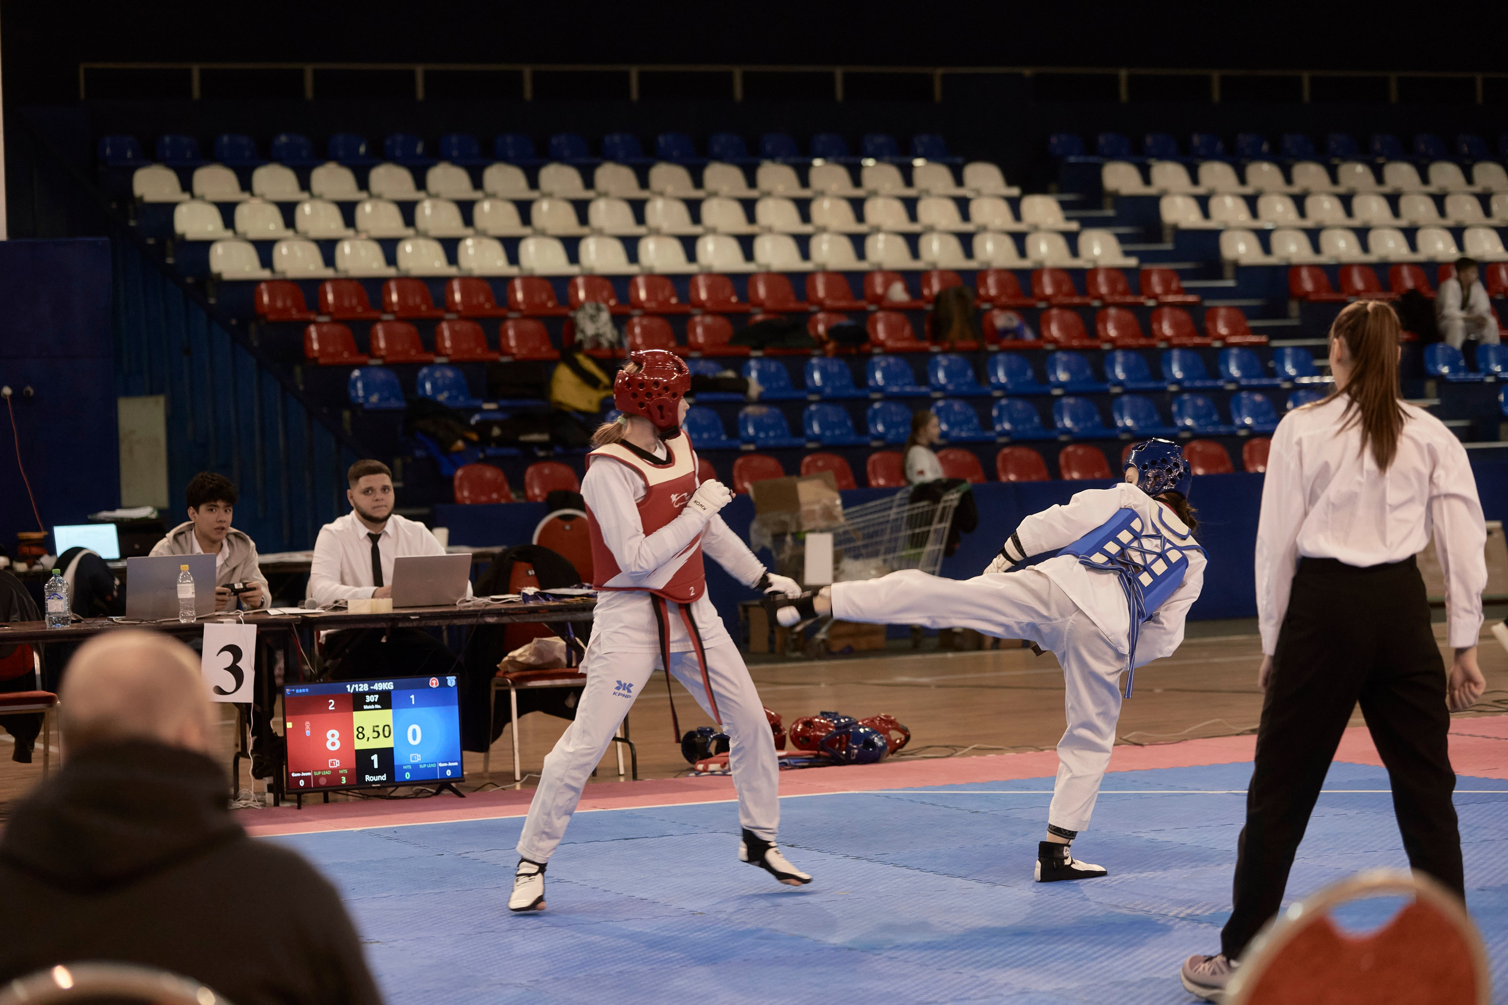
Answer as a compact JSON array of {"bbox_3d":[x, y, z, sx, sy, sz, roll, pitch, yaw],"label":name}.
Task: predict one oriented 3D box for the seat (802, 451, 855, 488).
[{"bbox_3d":[0.509,-0.169,26.491,0.420,0.310,0.380,-2,2,-26],"label":"seat"}]

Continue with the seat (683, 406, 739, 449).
[{"bbox_3d":[-0.310,-0.475,27.080,0.420,0.300,0.380,-2,2,-26],"label":"seat"}]

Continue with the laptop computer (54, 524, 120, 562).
[{"bbox_3d":[-3.453,0.210,21.907,0.355,0.220,0.290,-2,2,-25],"label":"laptop computer"}]

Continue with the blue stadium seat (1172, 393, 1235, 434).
[{"bbox_3d":[3.047,-0.599,28.235,0.360,0.285,0.375,-2,2,-25],"label":"blue stadium seat"}]

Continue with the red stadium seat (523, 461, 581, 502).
[{"bbox_3d":[-1.233,-0.098,26.703,0.405,0.295,0.350,-2,2,-26],"label":"red stadium seat"}]

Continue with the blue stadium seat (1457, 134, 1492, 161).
[{"bbox_3d":[6.889,-3.329,39.235,0.395,0.295,0.360,-2,2,-25],"label":"blue stadium seat"}]

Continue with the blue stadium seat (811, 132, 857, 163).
[{"bbox_3d":[0.715,-3.007,35.545,0.405,0.295,0.360,-2,2,-27],"label":"blue stadium seat"}]

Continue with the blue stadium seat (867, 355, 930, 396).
[{"bbox_3d":[1.028,-0.912,29.956,0.405,0.295,0.350,-2,2,-26],"label":"blue stadium seat"}]

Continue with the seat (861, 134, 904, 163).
[{"bbox_3d":[1.102,-2.887,34.322,0.360,0.285,0.375,-2,2,-25],"label":"seat"}]

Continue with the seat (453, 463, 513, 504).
[{"bbox_3d":[-1.617,-0.094,25.477,0.420,0.310,0.380,-2,2,-26],"label":"seat"}]

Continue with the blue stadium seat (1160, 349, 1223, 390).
[{"bbox_3d":[3.075,-0.939,29.250,0.360,0.285,0.375,-2,2,-25],"label":"blue stadium seat"}]

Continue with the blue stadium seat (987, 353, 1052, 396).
[{"bbox_3d":[1.876,-0.920,29.528,0.410,0.300,0.340,-2,1,-26],"label":"blue stadium seat"}]

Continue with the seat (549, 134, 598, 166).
[{"bbox_3d":[-1.451,-2.901,34.461,0.405,0.295,0.360,-2,2,-27],"label":"seat"}]

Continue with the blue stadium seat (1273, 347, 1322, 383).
[{"bbox_3d":[4.125,-1.041,31.469,0.405,0.295,0.350,-2,2,-26],"label":"blue stadium seat"}]

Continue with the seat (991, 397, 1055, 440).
[{"bbox_3d":[1.932,-0.594,29.440,0.395,0.295,0.360,-2,2,-25],"label":"seat"}]

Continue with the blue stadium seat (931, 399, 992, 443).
[{"bbox_3d":[1.486,-0.576,29.227,0.395,0.295,0.360,-2,2,-25],"label":"blue stadium seat"}]

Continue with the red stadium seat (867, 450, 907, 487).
[{"bbox_3d":[0.954,-0.199,26.670,0.370,0.290,0.345,-2,2,-25],"label":"red stadium seat"}]

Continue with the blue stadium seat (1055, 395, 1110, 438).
[{"bbox_3d":[2.280,-0.586,28.677,0.410,0.300,0.340,-2,1,-26],"label":"blue stadium seat"}]

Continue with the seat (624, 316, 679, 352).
[{"bbox_3d":[-0.676,-1.175,29.534,0.405,0.295,0.360,-2,2,-27],"label":"seat"}]

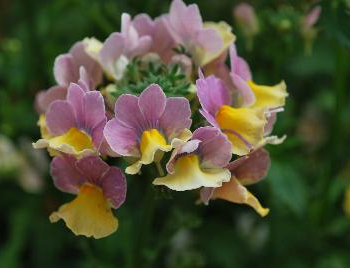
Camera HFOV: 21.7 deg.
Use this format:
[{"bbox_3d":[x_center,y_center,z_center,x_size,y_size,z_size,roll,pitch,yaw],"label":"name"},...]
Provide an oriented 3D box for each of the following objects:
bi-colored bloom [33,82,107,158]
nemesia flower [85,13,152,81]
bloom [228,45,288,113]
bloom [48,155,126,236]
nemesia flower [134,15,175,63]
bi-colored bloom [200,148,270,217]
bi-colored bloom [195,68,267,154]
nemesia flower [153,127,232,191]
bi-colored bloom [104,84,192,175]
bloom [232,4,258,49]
[{"bbox_3d":[-0.029,-0.004,0.254,0.019,0.019,0.015,12,17,25],"label":"bi-colored bloom"},{"bbox_3d":[-0.017,-0.027,0.280,0.019,0.019,0.015,-16,39,-32],"label":"nemesia flower"},{"bbox_3d":[0.025,-0.017,0.272,0.016,0.017,0.021,-7,24,-3],"label":"bloom"},{"bbox_3d":[-0.024,0.017,0.250,0.020,0.021,0.015,4,14,9],"label":"bloom"},{"bbox_3d":[-0.007,-0.029,0.290,0.019,0.019,0.015,0,29,0],"label":"nemesia flower"},{"bbox_3d":[0.017,0.014,0.262,0.017,0.017,0.019,17,21,-12],"label":"bi-colored bloom"},{"bbox_3d":[0.016,-0.006,0.254,0.016,0.021,0.021,9,25,31],"label":"bi-colored bloom"},{"bbox_3d":[0.005,0.007,0.247,0.021,0.017,0.015,0,19,0],"label":"nemesia flower"},{"bbox_3d":[-0.007,-0.001,0.247,0.023,0.023,0.015,2,12,5],"label":"bi-colored bloom"},{"bbox_3d":[0.028,-0.042,0.360,0.010,0.018,0.010,0,24,0],"label":"bloom"}]

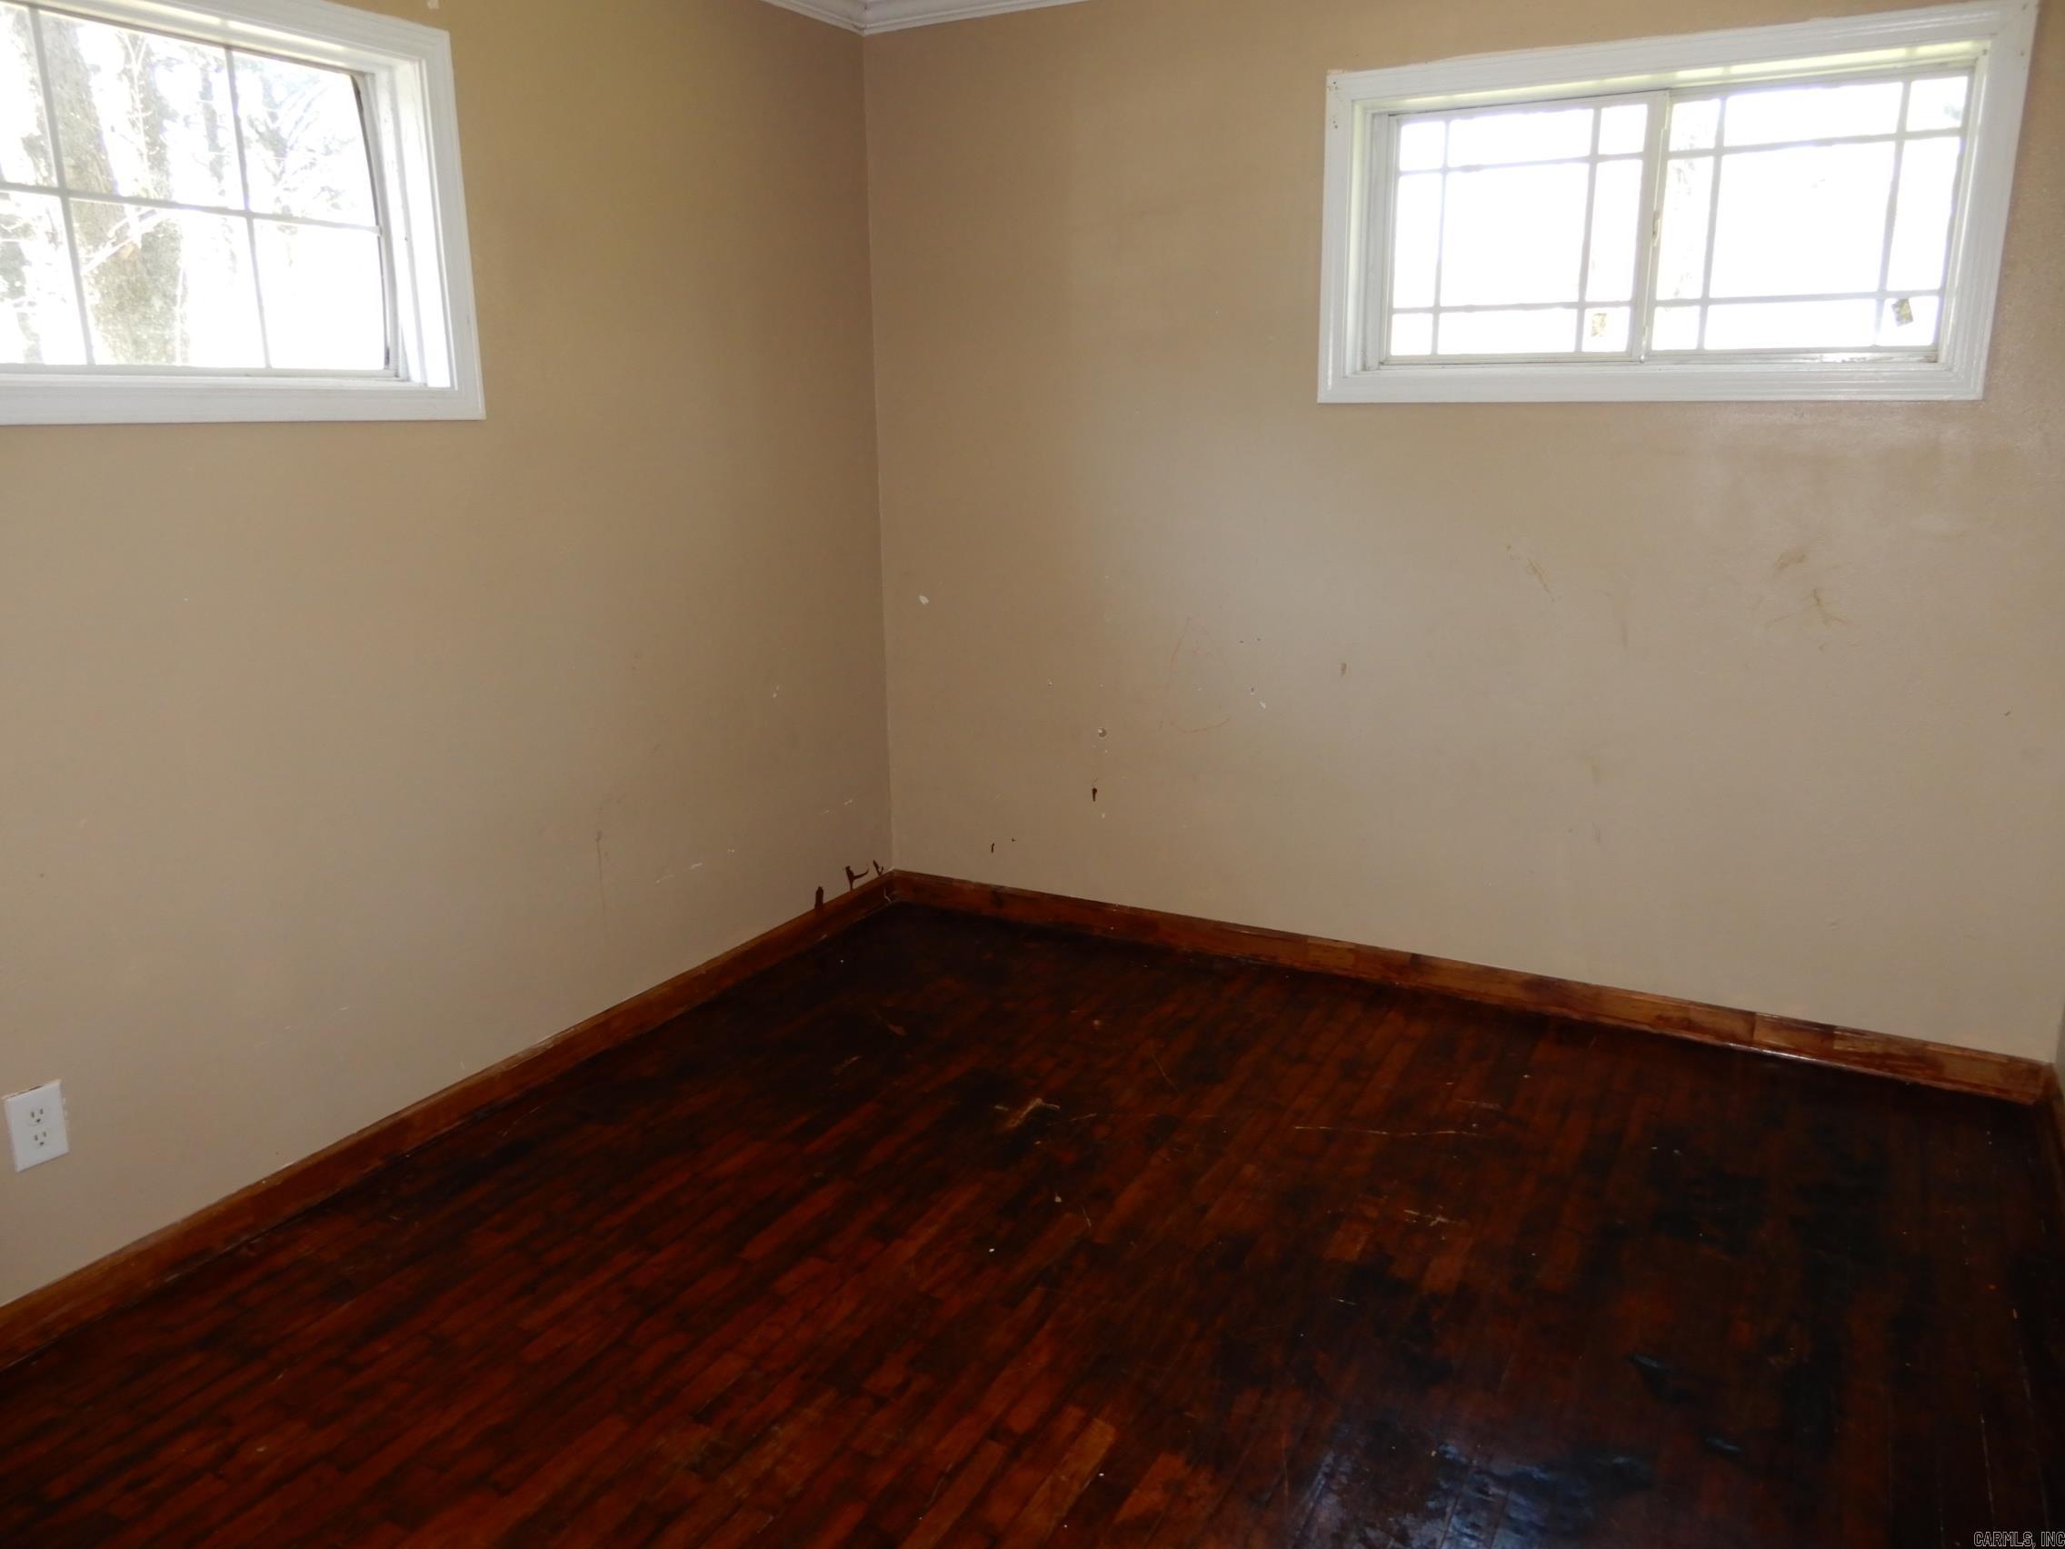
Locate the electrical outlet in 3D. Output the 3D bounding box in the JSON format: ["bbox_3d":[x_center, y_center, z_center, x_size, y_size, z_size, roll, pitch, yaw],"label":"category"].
[{"bbox_3d":[-1.543,0.546,2.223,0.010,0.119,0.076,7,16,27],"label":"electrical outlet"}]

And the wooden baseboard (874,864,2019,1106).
[{"bbox_3d":[0.837,0.487,3.643,2.884,0.092,0.020,7,16,27],"label":"wooden baseboard"}]

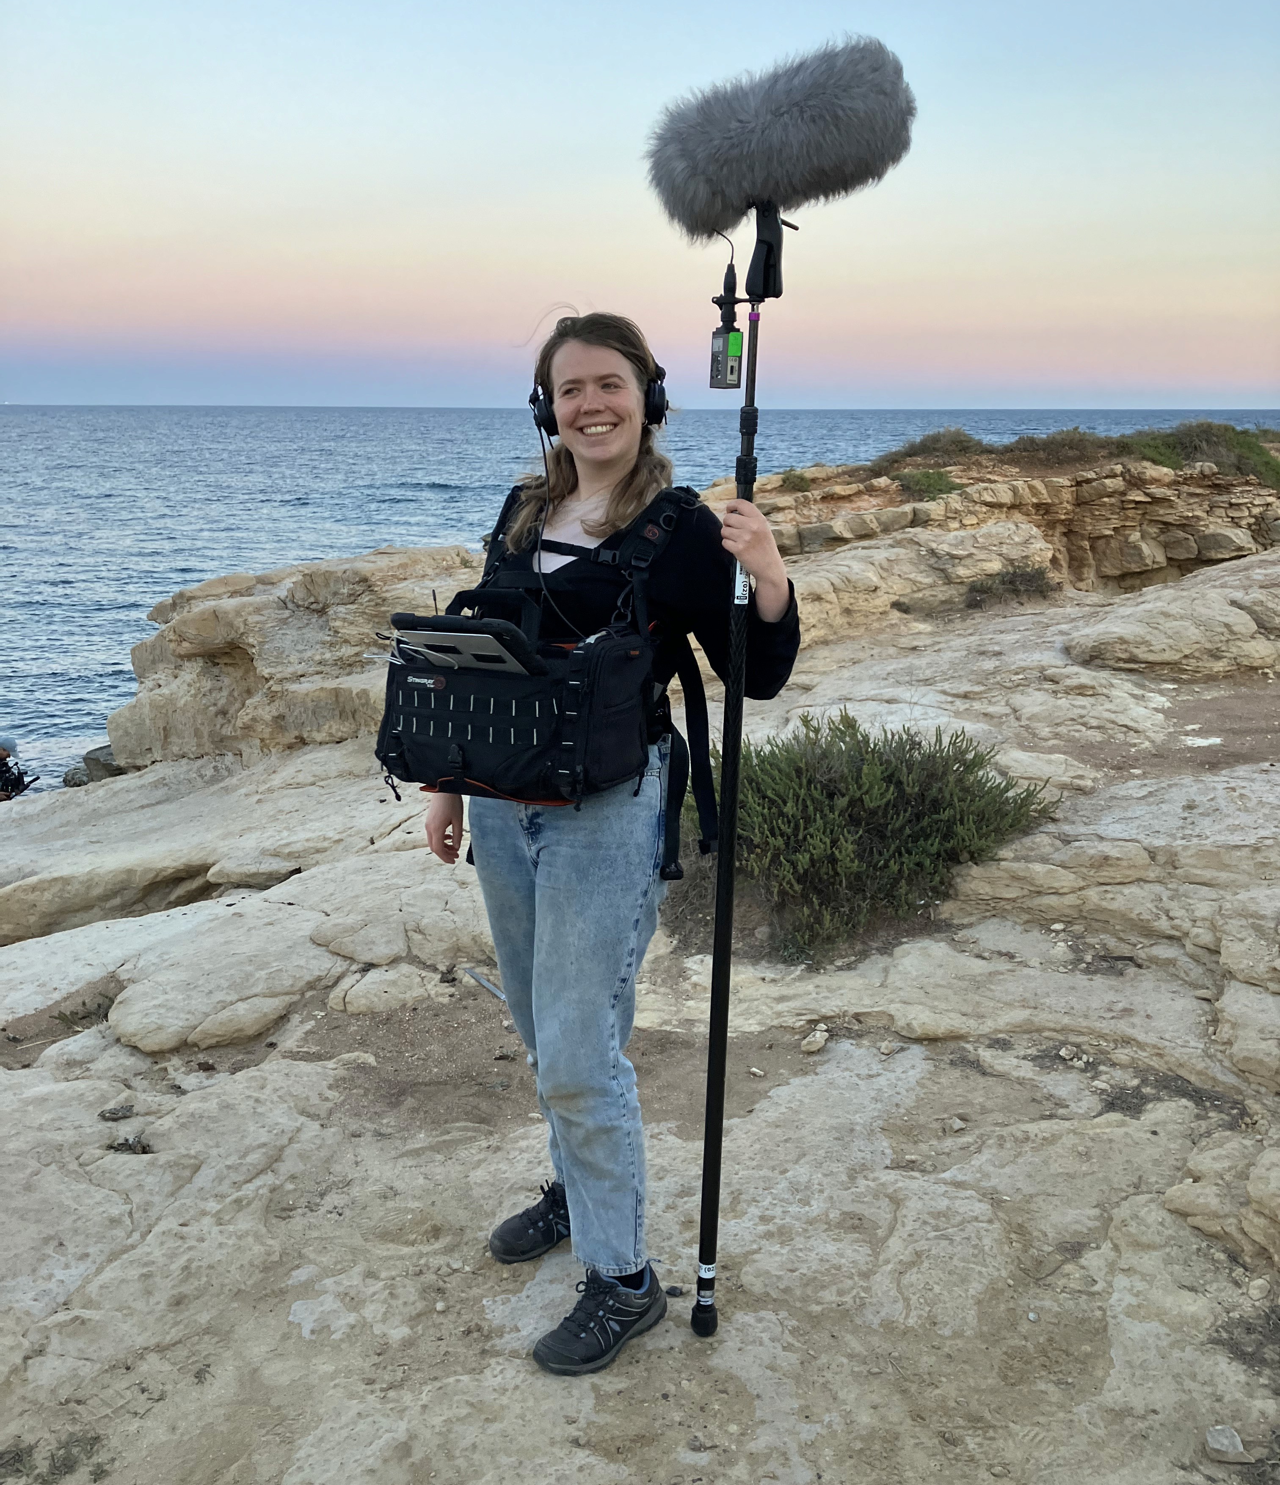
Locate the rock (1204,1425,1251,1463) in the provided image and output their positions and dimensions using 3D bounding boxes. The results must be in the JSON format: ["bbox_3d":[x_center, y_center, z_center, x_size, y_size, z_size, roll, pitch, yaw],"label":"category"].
[{"bbox_3d":[0.887,1.059,2.080,0.070,0.032,0.055,3,14,11],"label":"rock"}]

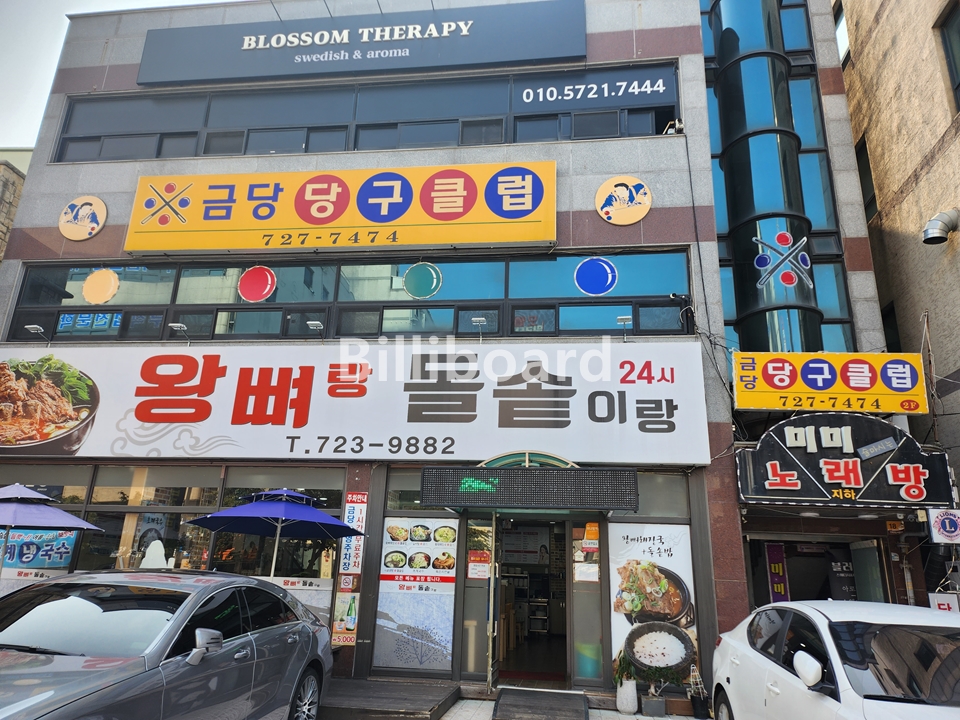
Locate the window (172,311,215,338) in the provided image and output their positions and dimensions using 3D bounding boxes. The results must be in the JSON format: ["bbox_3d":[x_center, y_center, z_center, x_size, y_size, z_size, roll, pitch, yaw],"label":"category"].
[{"bbox_3d":[-4.165,-0.513,9.699,0.620,0.420,0.080,0,-16,7],"label":"window"}]

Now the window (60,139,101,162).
[{"bbox_3d":[-7.090,-3.719,11.813,0.717,0.476,0.050,0,-17,7],"label":"window"}]

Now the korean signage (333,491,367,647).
[{"bbox_3d":[-1.739,2.785,8.969,0.304,1.971,0.030,0,-17,7],"label":"korean signage"}]

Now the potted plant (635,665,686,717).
[{"bbox_3d":[2.097,3.874,7.796,0.500,0.460,0.400,0,-18,7],"label":"potted plant"}]

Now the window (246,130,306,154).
[{"bbox_3d":[-3.201,-3.431,10.448,0.963,0.453,0.080,0,-16,7],"label":"window"}]

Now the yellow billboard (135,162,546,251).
[{"bbox_3d":[-2.324,-2.442,10.833,7.100,1.400,0.200,0,-18,7],"label":"yellow billboard"}]

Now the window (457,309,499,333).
[{"bbox_3d":[-0.024,-0.540,9.197,0.568,0.337,0.080,0,-16,7],"label":"window"}]

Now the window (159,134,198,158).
[{"bbox_3d":[-5.406,-3.829,11.938,0.660,0.433,0.050,0,-18,7],"label":"window"}]

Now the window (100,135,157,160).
[{"bbox_3d":[-6.167,-3.732,11.724,1.073,0.507,0.070,0,-18,7],"label":"window"}]

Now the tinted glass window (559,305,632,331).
[{"bbox_3d":[1.689,-0.624,9.765,1.067,0.400,0.050,0,-17,7],"label":"tinted glass window"}]

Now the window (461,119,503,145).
[{"bbox_3d":[0.024,-3.750,10.921,0.687,0.481,0.050,0,-17,7],"label":"window"}]

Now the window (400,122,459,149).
[{"bbox_3d":[-0.855,-3.724,11.040,0.999,0.478,0.050,0,-17,7],"label":"window"}]

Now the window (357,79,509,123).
[{"bbox_3d":[-0.739,-4.013,10.317,2.390,0.703,0.080,0,-16,7],"label":"window"}]

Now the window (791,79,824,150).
[{"bbox_3d":[5.207,-3.928,10.587,0.387,1.260,0.050,0,-18,7],"label":"window"}]

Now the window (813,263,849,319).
[{"bbox_3d":[5.553,-1.092,10.580,0.492,0.949,0.080,0,-18,7],"label":"window"}]

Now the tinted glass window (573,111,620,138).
[{"bbox_3d":[1.856,-3.791,10.712,0.725,0.510,0.050,0,-17,7],"label":"tinted glass window"}]

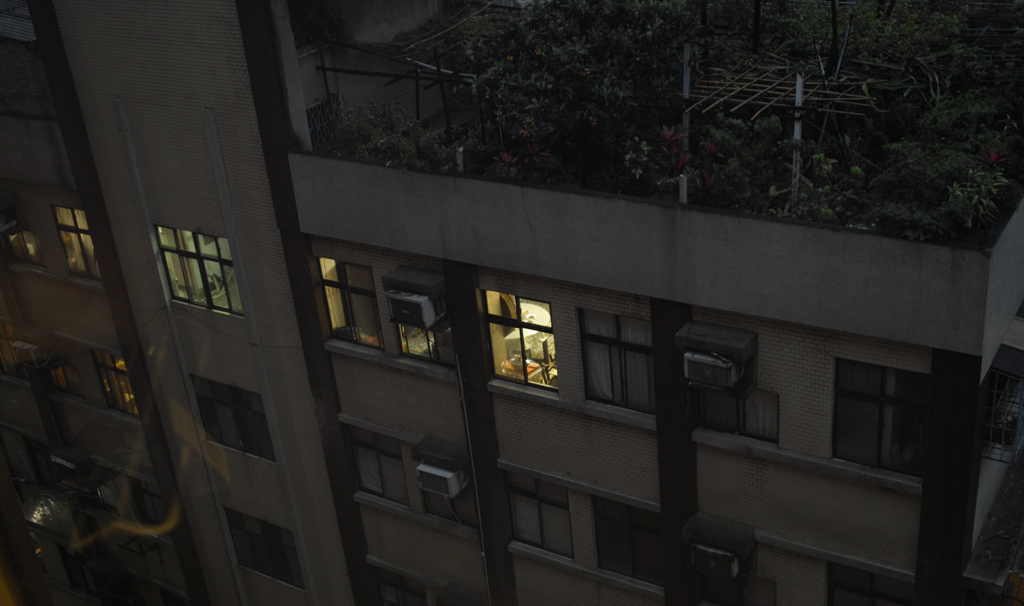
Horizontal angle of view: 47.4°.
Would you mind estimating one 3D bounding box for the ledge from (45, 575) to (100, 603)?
[{"bbox_3d":[-11.359,7.296,30.066,2.500,0.160,0.160,11,31,30],"label":"ledge"}]

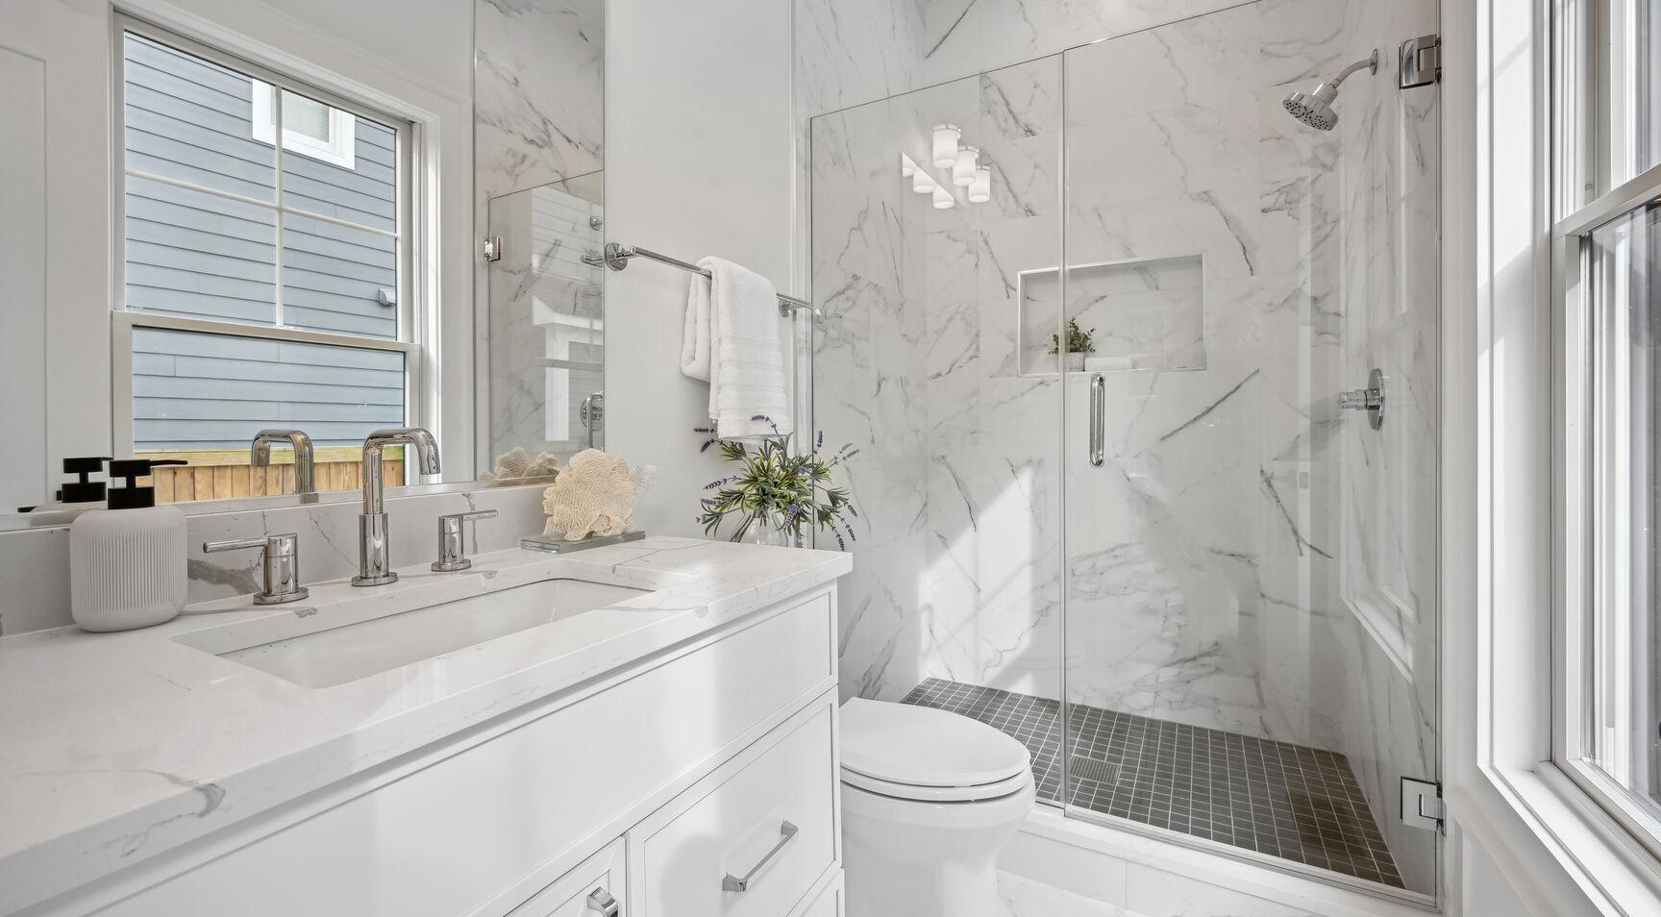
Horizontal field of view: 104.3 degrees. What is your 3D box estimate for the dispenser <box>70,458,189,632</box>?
[{"bbox_3d":[-0.698,0.086,0.654,0.090,0.168,0.081,-1,2,-15],"label":"dispenser"}]

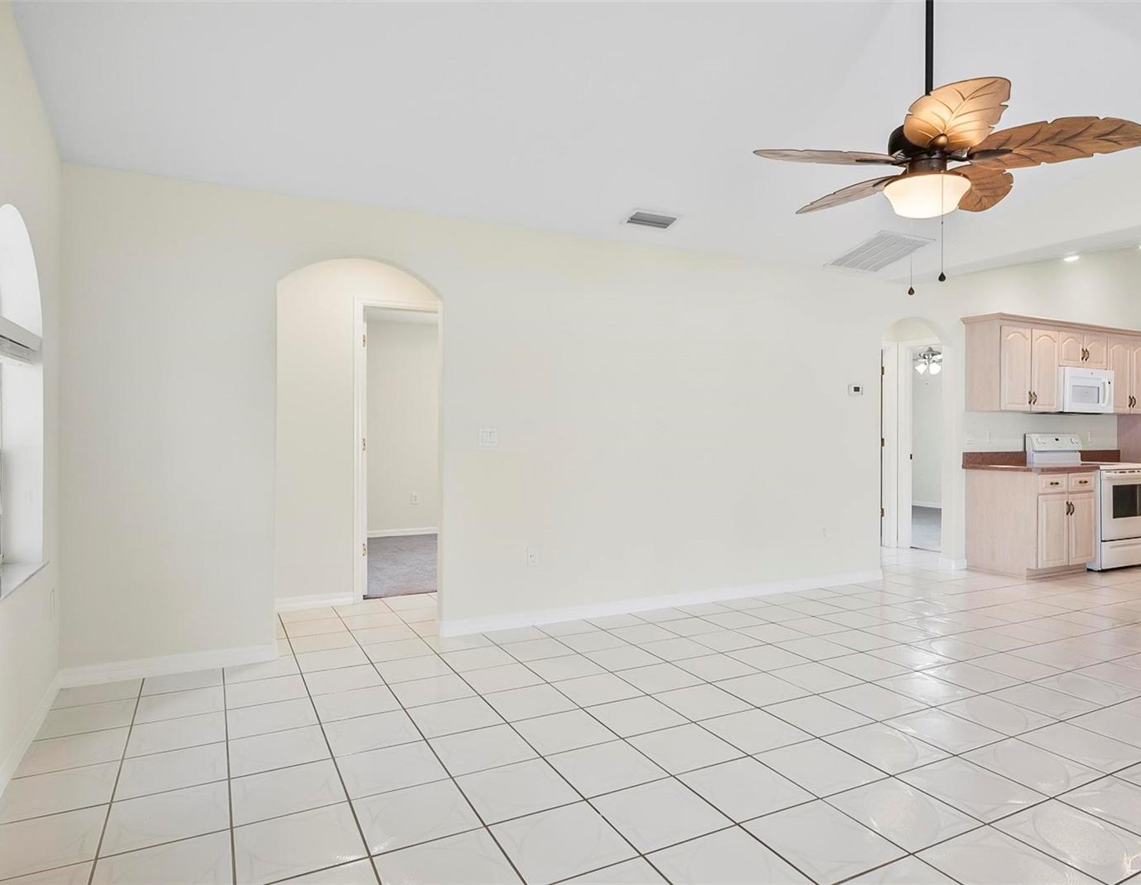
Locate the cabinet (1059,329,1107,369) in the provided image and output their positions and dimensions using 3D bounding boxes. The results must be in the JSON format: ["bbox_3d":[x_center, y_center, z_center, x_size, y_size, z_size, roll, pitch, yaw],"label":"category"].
[{"bbox_3d":[4.597,-0.841,6.531,0.765,0.370,0.335,0,1,-27],"label":"cabinet"}]

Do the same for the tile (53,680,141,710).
[{"bbox_3d":[-2.124,1.134,3.163,0.341,0.010,0.280,0,1,-27],"label":"tile"}]

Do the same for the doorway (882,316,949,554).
[{"bbox_3d":[2.870,0.028,5.914,0.855,2.150,0.125,0,1,-27],"label":"doorway"}]

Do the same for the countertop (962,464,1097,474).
[{"bbox_3d":[3.937,0.219,5.998,0.886,0.040,0.625,0,1,-27],"label":"countertop"}]

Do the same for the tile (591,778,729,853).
[{"bbox_3d":[0.277,1.152,2.178,0.333,0.010,0.330,0,1,-27],"label":"tile"}]

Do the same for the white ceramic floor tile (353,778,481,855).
[{"bbox_3d":[-0.478,1.150,2.167,0.333,0.010,0.330,0,1,-27],"label":"white ceramic floor tile"}]

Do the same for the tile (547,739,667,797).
[{"bbox_3d":[0.125,1.146,2.471,0.332,0.010,0.326,0,1,-27],"label":"tile"}]

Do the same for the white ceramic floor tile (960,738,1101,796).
[{"bbox_3d":[1.631,1.148,2.491,0.332,0.010,0.326,0,1,-27],"label":"white ceramic floor tile"}]

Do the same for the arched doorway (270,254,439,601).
[{"bbox_3d":[-1.155,0.064,3.876,0.885,2.115,0.120,0,1,-27],"label":"arched doorway"}]

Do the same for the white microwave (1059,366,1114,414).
[{"bbox_3d":[4.567,-0.461,6.456,0.785,0.405,0.380,0,1,-27],"label":"white microwave"}]

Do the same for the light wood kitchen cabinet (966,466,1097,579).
[{"bbox_3d":[3.919,0.664,5.983,0.803,0.870,0.620,0,1,-27],"label":"light wood kitchen cabinet"}]

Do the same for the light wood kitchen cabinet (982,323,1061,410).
[{"bbox_3d":[3.850,-0.634,6.115,0.820,0.745,0.320,0,1,-27],"label":"light wood kitchen cabinet"}]

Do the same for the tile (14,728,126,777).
[{"bbox_3d":[-1.826,1.143,2.598,0.318,0.010,0.327,0,1,-27],"label":"tile"}]

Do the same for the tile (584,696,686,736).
[{"bbox_3d":[0.276,1.141,2.920,0.332,0.010,0.326,0,1,-27],"label":"tile"}]

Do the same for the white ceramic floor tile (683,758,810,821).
[{"bbox_3d":[0.569,1.130,2.293,0.327,0.010,0.324,0,1,-27],"label":"white ceramic floor tile"}]

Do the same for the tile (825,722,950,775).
[{"bbox_3d":[1.182,1.147,2.639,0.333,0.010,0.330,0,1,-27],"label":"tile"}]

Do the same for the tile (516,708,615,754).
[{"bbox_3d":[-0.025,1.142,2.767,0.332,0.010,0.326,0,1,-27],"label":"tile"}]

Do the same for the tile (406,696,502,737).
[{"bbox_3d":[-0.477,1.140,2.910,0.332,0.010,0.326,0,1,-27],"label":"tile"}]

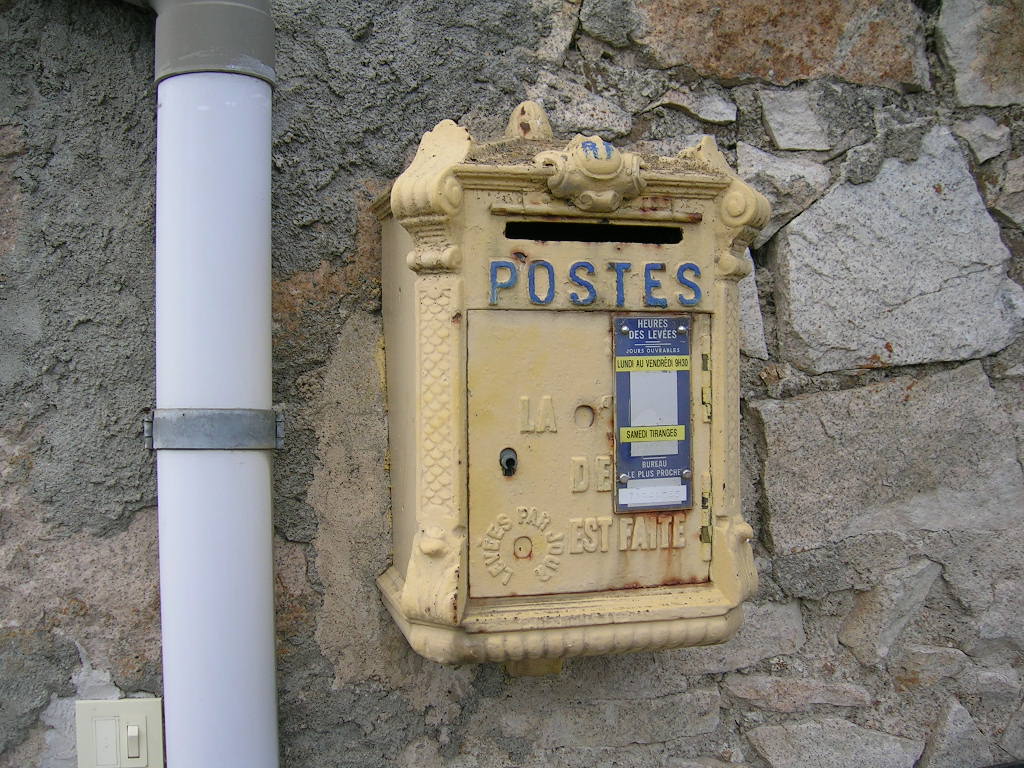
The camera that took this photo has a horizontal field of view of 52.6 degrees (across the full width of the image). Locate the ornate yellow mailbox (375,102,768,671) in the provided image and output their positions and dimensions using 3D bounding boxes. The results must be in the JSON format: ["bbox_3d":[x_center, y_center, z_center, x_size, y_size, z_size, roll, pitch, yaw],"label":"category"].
[{"bbox_3d":[0.057,0.001,0.995,0.360,0.590,0.222,0,1,-15],"label":"ornate yellow mailbox"}]

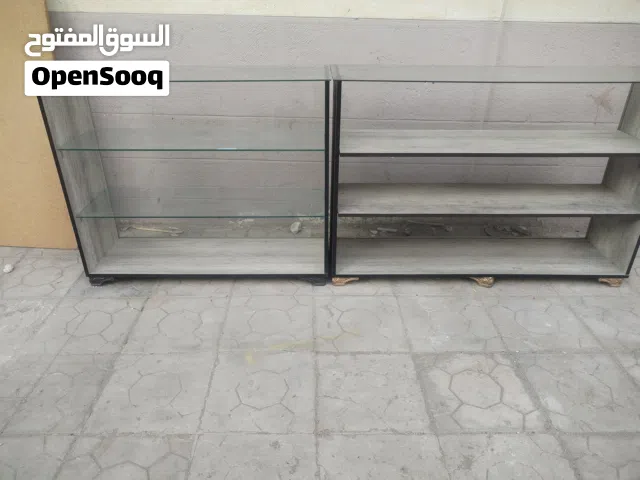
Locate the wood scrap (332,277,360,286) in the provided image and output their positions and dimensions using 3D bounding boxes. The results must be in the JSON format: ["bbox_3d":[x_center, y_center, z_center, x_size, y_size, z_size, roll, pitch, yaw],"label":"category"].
[{"bbox_3d":[0.130,0.187,2.420,0.135,0.054,0.090,0,28,0],"label":"wood scrap"}]

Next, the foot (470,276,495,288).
[{"bbox_3d":[0.806,0.194,2.405,0.125,0.055,0.090,6,29,11],"label":"foot"}]

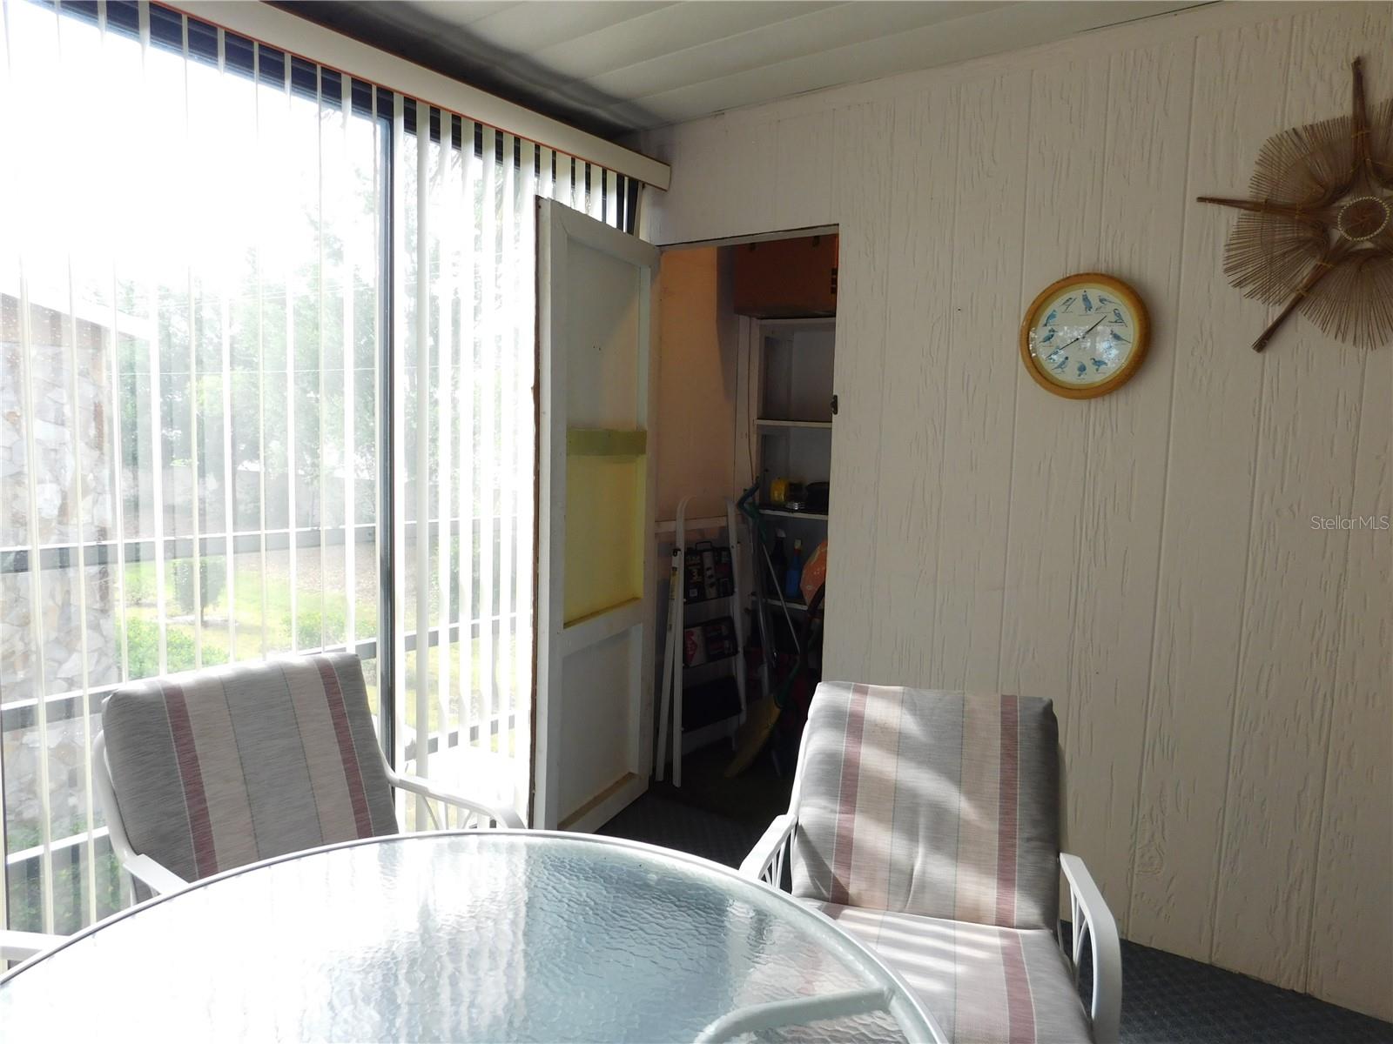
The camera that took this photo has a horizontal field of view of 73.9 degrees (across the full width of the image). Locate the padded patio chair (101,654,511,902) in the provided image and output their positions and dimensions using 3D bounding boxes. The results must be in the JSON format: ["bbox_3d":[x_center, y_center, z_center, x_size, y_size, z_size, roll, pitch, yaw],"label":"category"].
[{"bbox_3d":[-0.687,0.737,1.721,0.680,0.870,0.610,6,7,39],"label":"padded patio chair"}]

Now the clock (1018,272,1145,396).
[{"bbox_3d":[1.061,-0.506,2.528,0.335,0.335,0.045,6,7,36],"label":"clock"}]

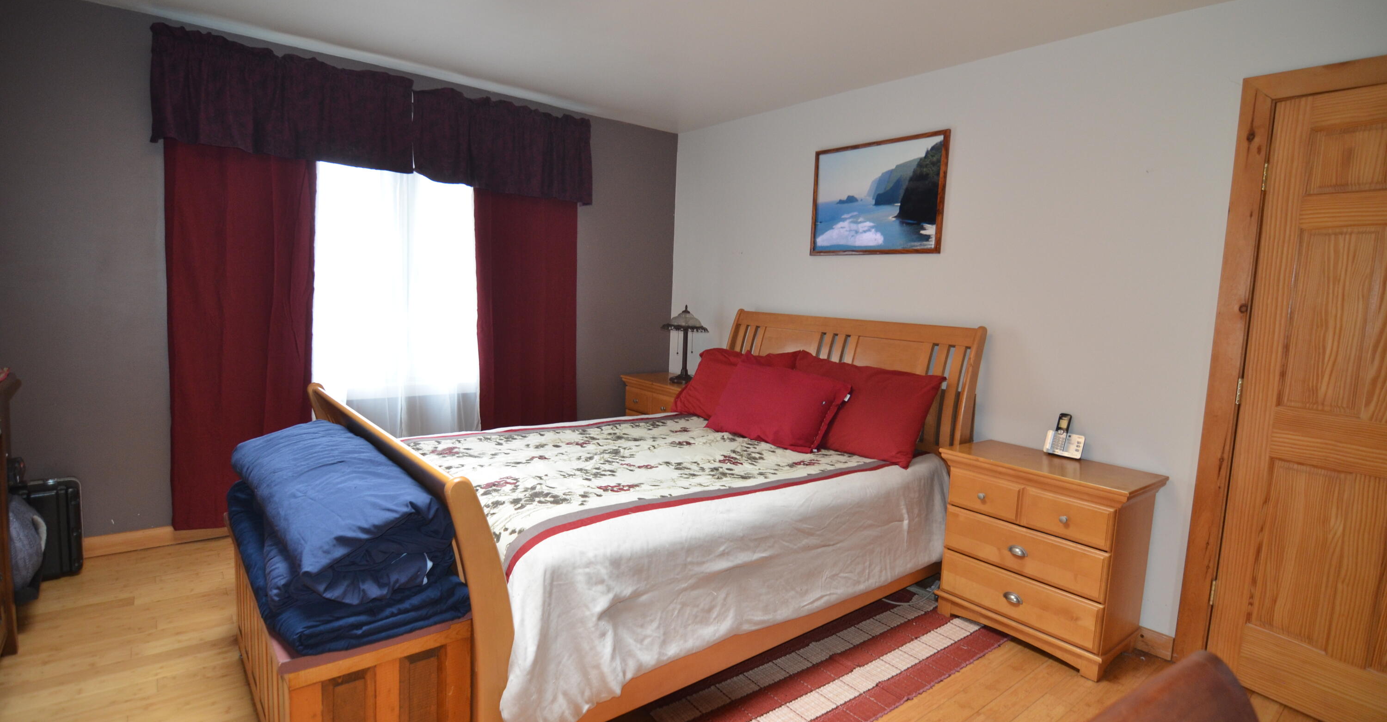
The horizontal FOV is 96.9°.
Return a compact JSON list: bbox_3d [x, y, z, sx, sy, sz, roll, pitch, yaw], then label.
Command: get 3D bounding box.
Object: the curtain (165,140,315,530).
[{"bbox_3d":[-2.187,-0.244,3.009,0.590,2.120,0.100,-2,7,-36],"label":"curtain"}]

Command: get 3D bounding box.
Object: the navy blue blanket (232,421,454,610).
[{"bbox_3d":[-1.078,0.374,1.824,0.410,0.250,1.020,-3,8,-41],"label":"navy blue blanket"}]

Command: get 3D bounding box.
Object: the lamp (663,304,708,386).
[{"bbox_3d":[-0.054,-0.102,4.125,0.320,0.530,0.320,2,6,0],"label":"lamp"}]

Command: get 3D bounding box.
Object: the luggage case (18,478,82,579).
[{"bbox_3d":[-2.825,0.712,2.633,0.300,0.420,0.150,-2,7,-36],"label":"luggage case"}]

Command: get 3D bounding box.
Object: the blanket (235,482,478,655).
[{"bbox_3d":[-1.074,0.524,1.835,0.440,0.140,1.040,-3,8,-41],"label":"blanket"}]

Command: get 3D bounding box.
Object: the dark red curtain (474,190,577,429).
[{"bbox_3d":[-1.018,-0.279,3.844,0.650,2.120,0.100,-2,7,-36],"label":"dark red curtain"}]

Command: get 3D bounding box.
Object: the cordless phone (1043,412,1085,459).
[{"bbox_3d":[1.530,0.317,2.540,0.100,0.175,0.140,-3,8,-41],"label":"cordless phone"}]

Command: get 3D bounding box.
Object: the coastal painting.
[{"bbox_3d":[0.943,-0.850,3.215,0.030,0.580,0.785,-3,8,-41],"label":"coastal painting"}]

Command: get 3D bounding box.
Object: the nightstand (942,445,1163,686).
[{"bbox_3d":[1.391,0.758,2.494,0.420,0.700,0.700,-3,8,-41],"label":"nightstand"}]

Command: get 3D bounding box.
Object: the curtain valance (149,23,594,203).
[{"bbox_3d":[-1.531,-1.249,3.343,2.140,0.520,0.130,-2,7,-36],"label":"curtain valance"}]

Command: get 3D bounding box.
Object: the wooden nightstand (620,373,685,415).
[{"bbox_3d":[-0.135,0.482,4.202,0.430,0.700,0.700,-3,8,-41],"label":"wooden nightstand"}]

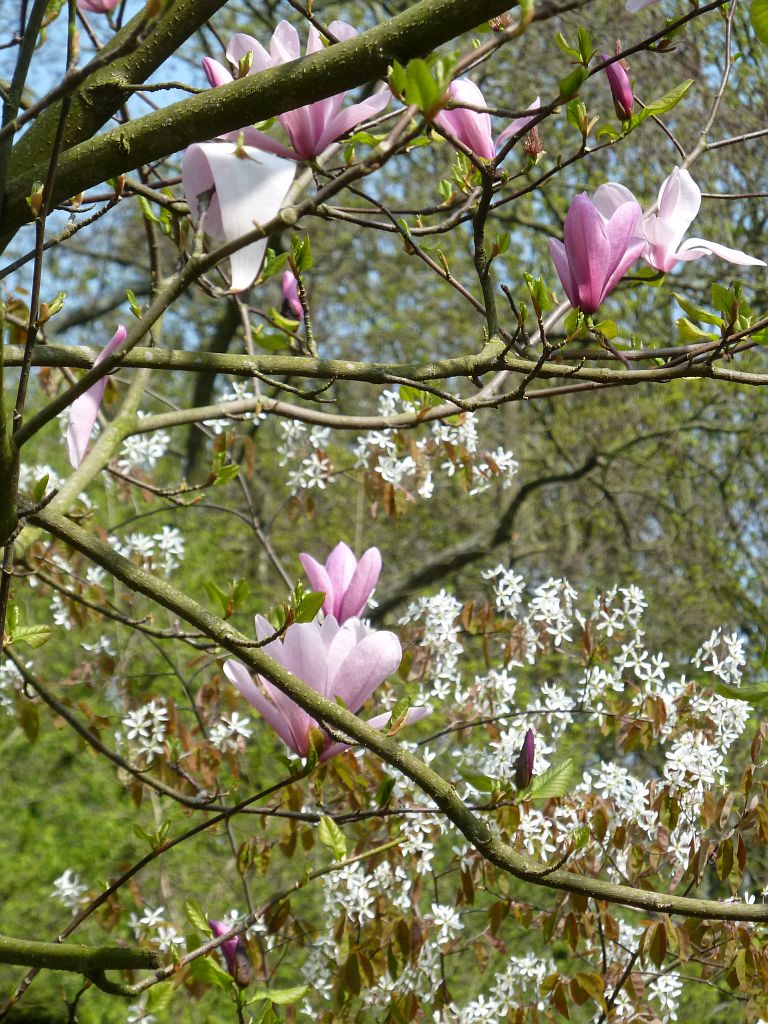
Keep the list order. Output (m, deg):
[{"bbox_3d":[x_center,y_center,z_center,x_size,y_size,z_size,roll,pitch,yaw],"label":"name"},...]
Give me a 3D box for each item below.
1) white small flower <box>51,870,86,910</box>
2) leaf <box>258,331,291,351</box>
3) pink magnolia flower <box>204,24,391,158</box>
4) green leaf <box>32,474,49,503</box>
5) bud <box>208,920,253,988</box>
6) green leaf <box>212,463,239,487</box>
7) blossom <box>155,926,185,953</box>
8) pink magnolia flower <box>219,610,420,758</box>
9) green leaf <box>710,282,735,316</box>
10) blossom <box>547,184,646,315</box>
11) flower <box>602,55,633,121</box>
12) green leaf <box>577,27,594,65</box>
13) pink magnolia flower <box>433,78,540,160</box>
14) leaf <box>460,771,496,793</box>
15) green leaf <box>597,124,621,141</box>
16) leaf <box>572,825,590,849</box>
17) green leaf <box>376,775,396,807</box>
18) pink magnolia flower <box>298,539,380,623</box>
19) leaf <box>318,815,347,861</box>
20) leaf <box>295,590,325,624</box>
[{"bbox_3d":[-0.328,0.393,5.200,0.037,0.044,0.035,0,-6,0],"label":"white small flower"},{"bbox_3d":[-0.097,-0.151,4.400,0.030,0.018,0.021,0,-6,0],"label":"leaf"},{"bbox_3d":[-0.072,-0.342,4.050,0.151,0.113,0.135,0,-5,0],"label":"pink magnolia flower"},{"bbox_3d":[-0.271,-0.019,3.950,0.009,0.024,0.010,20,-5,0],"label":"green leaf"},{"bbox_3d":[-0.127,0.367,4.150,0.022,0.059,0.022,-25,0,0],"label":"bud"},{"bbox_3d":[-0.129,-0.031,4.100,0.023,0.020,0.015,0,-5,0],"label":"green leaf"},{"bbox_3d":[-0.214,0.428,5.000,0.030,0.026,0.020,0,-5,0],"label":"blossom"},{"bbox_3d":[-0.049,0.147,4.200,0.166,0.120,0.143,0,-6,0],"label":"pink magnolia flower"},{"bbox_3d":[0.271,-0.170,4.000,0.017,0.030,0.006,-30,11,10],"label":"green leaf"},{"bbox_3d":[0.176,-0.217,4.150,0.078,0.105,0.076,0,-6,0],"label":"blossom"},{"bbox_3d":[0.193,-0.352,4.150,0.018,0.055,0.018,-12,0,0],"label":"flower"},{"bbox_3d":[0.161,-0.372,4.000,0.013,0.031,0.007,-10,6,22],"label":"green leaf"},{"bbox_3d":[0.083,-0.318,4.050,0.084,0.066,0.080,0,-5,0],"label":"pink magnolia flower"},{"bbox_3d":[0.077,0.221,4.100,0.030,0.015,0.007,25,-36,11],"label":"leaf"},{"bbox_3d":[0.186,-0.315,4.150,0.020,0.013,0.015,0,-6,0],"label":"green leaf"},{"bbox_3d":[0.156,0.256,3.950,0.014,0.019,0.010,0,-5,0],"label":"leaf"},{"bbox_3d":[0.002,0.234,4.200,0.013,0.029,0.012,27,-5,0],"label":"green leaf"},{"bbox_3d":[-0.038,0.072,4.350,0.070,0.092,0.068,0,-6,0],"label":"pink magnolia flower"},{"bbox_3d":[-0.044,0.277,4.250,0.019,0.039,0.014,-15,0,0],"label":"leaf"},{"bbox_3d":[-0.058,0.075,3.950,0.030,0.017,0.006,-45,-13,11],"label":"leaf"}]

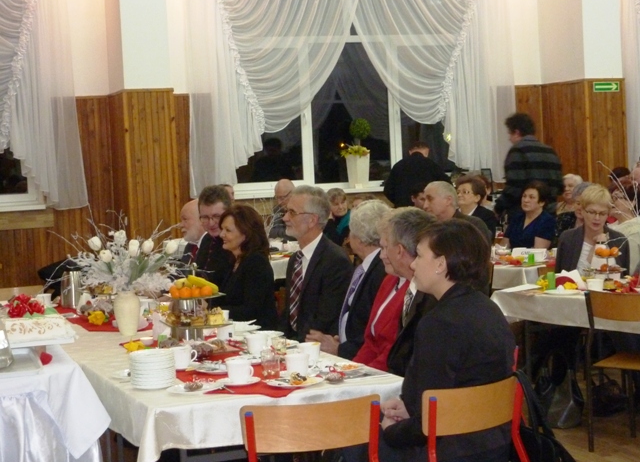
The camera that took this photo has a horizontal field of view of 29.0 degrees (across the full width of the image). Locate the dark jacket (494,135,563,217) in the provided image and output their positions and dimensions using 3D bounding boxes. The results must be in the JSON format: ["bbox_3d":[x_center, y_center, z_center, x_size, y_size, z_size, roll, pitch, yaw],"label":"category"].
[{"bbox_3d":[1.624,-0.372,9.600,0.400,0.740,0.540,1,5,45],"label":"dark jacket"}]

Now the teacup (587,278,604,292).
[{"bbox_3d":[1.363,0.272,6.120,0.090,0.070,0.086,-3,3,-6],"label":"teacup"}]

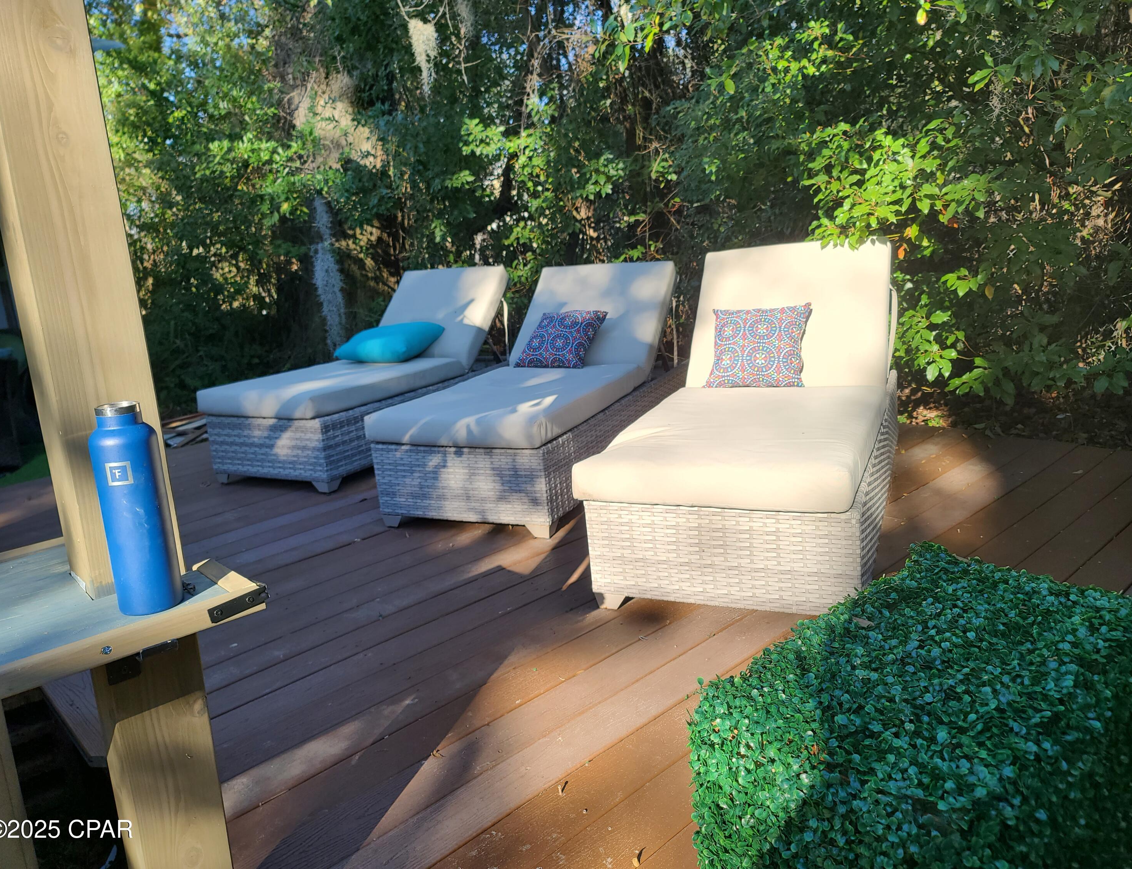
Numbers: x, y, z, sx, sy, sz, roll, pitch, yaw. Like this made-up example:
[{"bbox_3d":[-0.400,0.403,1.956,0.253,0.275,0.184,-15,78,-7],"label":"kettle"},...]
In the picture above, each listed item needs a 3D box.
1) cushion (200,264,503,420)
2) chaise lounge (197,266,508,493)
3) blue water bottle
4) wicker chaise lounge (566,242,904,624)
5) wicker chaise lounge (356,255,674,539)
[{"bbox_3d":[-1.113,-0.587,4.797,0.765,0.590,1.895,2,15,27],"label":"cushion"},{"bbox_3d":[-1.061,-0.435,4.897,0.770,0.940,2.030,2,15,27],"label":"chaise lounge"},{"bbox_3d":[-0.571,0.096,1.111,0.080,0.275,0.080,-6,13,-12],"label":"blue water bottle"},{"bbox_3d":[0.768,-0.183,3.110,0.780,0.965,2.035,1,15,24],"label":"wicker chaise lounge"},{"bbox_3d":[-0.046,-0.307,4.026,0.770,0.920,2.030,1,15,24],"label":"wicker chaise lounge"}]

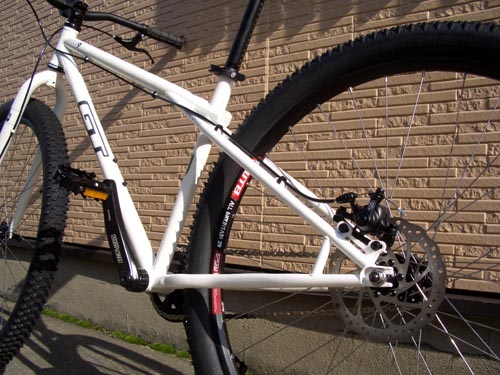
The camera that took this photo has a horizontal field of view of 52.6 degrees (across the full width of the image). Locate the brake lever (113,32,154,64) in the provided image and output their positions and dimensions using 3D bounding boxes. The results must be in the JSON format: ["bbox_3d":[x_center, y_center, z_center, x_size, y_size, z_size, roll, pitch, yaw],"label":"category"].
[{"bbox_3d":[-0.322,-0.418,1.474,0.072,0.030,0.154,-39,-42,25],"label":"brake lever"}]

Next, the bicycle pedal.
[{"bbox_3d":[-0.300,-0.008,0.914,0.065,0.027,0.090,31,7,35],"label":"bicycle pedal"}]

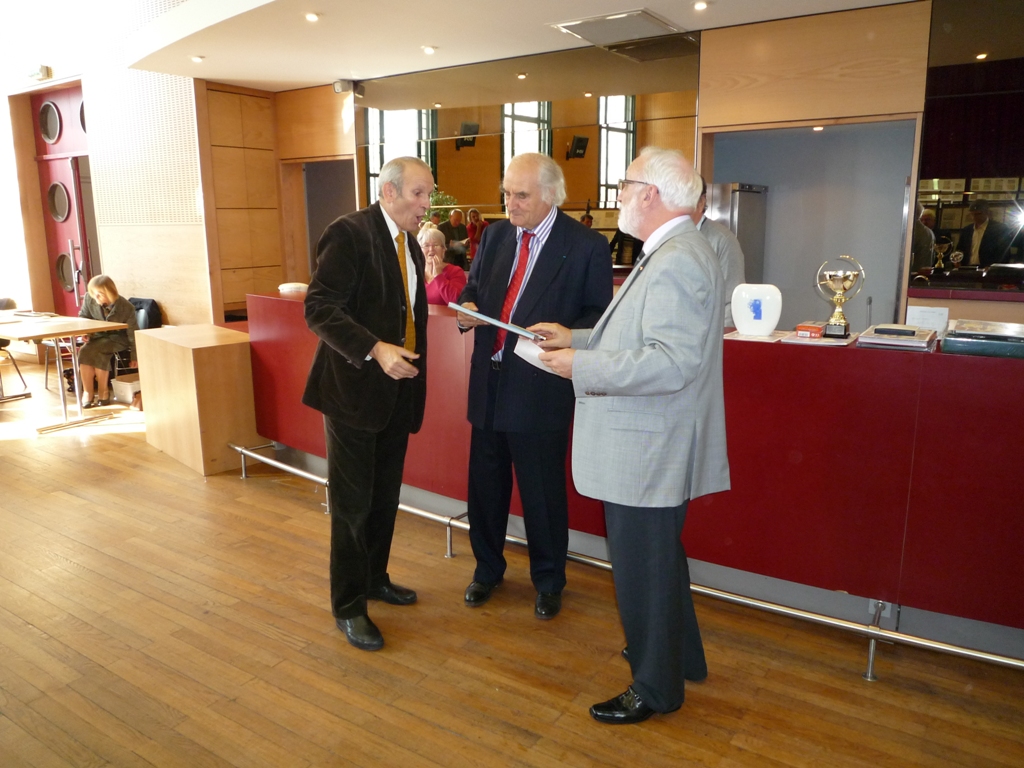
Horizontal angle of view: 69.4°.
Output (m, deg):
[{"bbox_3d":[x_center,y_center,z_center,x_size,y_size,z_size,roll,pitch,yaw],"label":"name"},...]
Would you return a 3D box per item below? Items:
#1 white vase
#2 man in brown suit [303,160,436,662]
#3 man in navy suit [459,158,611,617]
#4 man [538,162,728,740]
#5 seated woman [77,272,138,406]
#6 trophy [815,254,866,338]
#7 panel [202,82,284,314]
[{"bbox_3d":[0.892,-0.270,2.682,0.180,0.186,0.085,4,13,21],"label":"white vase"},{"bbox_3d":[-0.514,0.068,2.778,0.470,1.765,0.520,7,15,32],"label":"man in brown suit"},{"bbox_3d":[0.075,0.022,2.913,0.590,1.785,0.460,5,14,24],"label":"man in navy suit"},{"bbox_3d":[0.372,0.171,2.312,0.590,1.745,0.550,2,13,10],"label":"man"},{"bbox_3d":[-3.575,-0.397,6.519,0.560,1.130,0.720,-6,13,-22],"label":"seated woman"},{"bbox_3d":[1.155,-0.307,2.602,0.185,0.288,0.125,6,14,28],"label":"trophy"},{"bbox_3d":[-2.328,-1.608,6.497,0.080,1.860,0.740,8,15,33],"label":"panel"}]

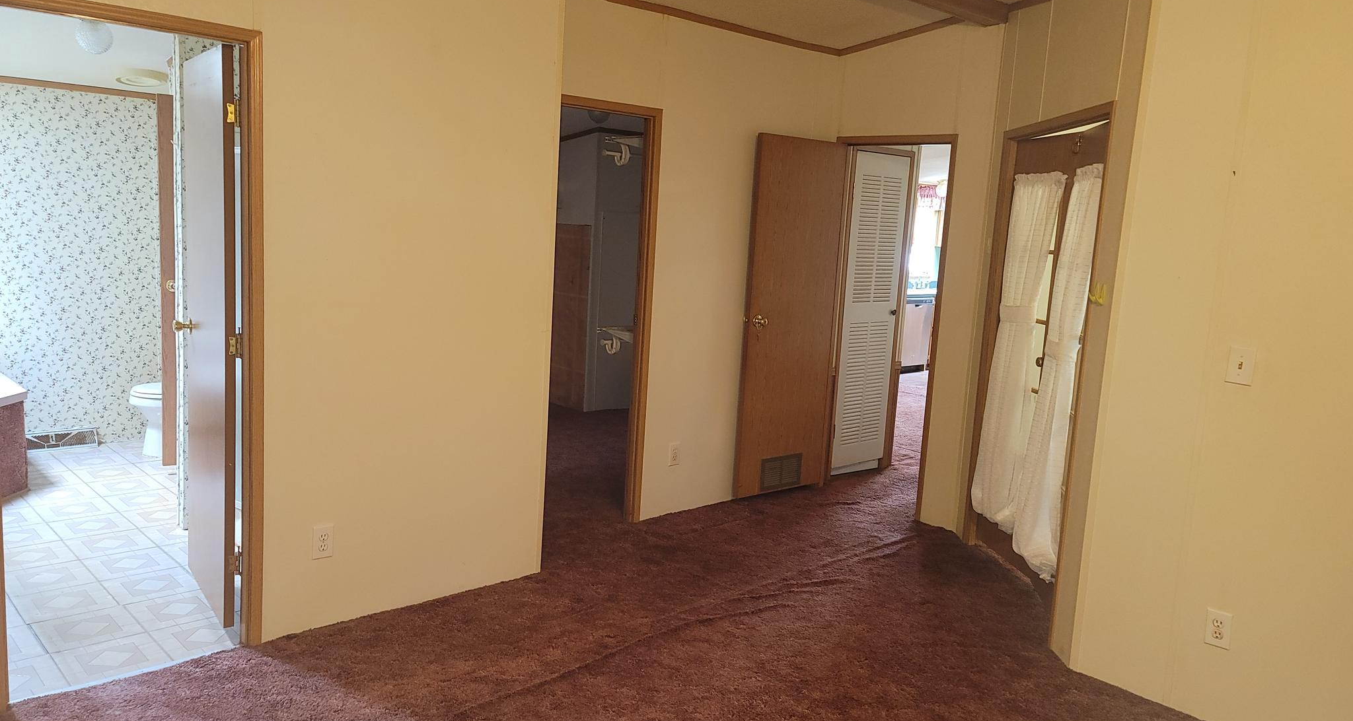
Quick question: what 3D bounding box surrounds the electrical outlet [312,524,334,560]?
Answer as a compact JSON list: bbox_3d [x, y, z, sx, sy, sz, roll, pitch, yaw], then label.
[{"bbox_3d":[-1.269,0.656,3.512,0.073,0.117,0.010,-4,11,-44],"label":"electrical outlet"}]

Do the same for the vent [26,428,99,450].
[{"bbox_3d":[-3.684,0.480,5.763,0.460,0.112,0.068,-4,11,-44],"label":"vent"}]

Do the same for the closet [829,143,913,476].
[{"bbox_3d":[1.233,-0.299,6.258,0.562,2.000,0.035,-4,11,-44],"label":"closet"}]

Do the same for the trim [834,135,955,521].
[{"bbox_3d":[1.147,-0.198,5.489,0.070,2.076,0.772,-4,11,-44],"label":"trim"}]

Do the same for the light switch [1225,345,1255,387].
[{"bbox_3d":[1.792,0.019,3.106,0.014,0.116,0.075,-4,11,-44],"label":"light switch"}]

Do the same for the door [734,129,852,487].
[{"bbox_3d":[0.634,-0.237,5.539,0.641,2.009,0.037,-2,9,-34],"label":"door"}]

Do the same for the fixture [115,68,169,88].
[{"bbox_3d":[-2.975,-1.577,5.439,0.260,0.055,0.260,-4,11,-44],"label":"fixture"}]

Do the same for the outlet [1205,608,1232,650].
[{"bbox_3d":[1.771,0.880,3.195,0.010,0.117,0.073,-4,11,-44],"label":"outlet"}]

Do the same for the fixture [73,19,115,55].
[{"bbox_3d":[-2.638,-1.479,4.429,0.157,0.180,0.157,-4,11,-44],"label":"fixture"}]

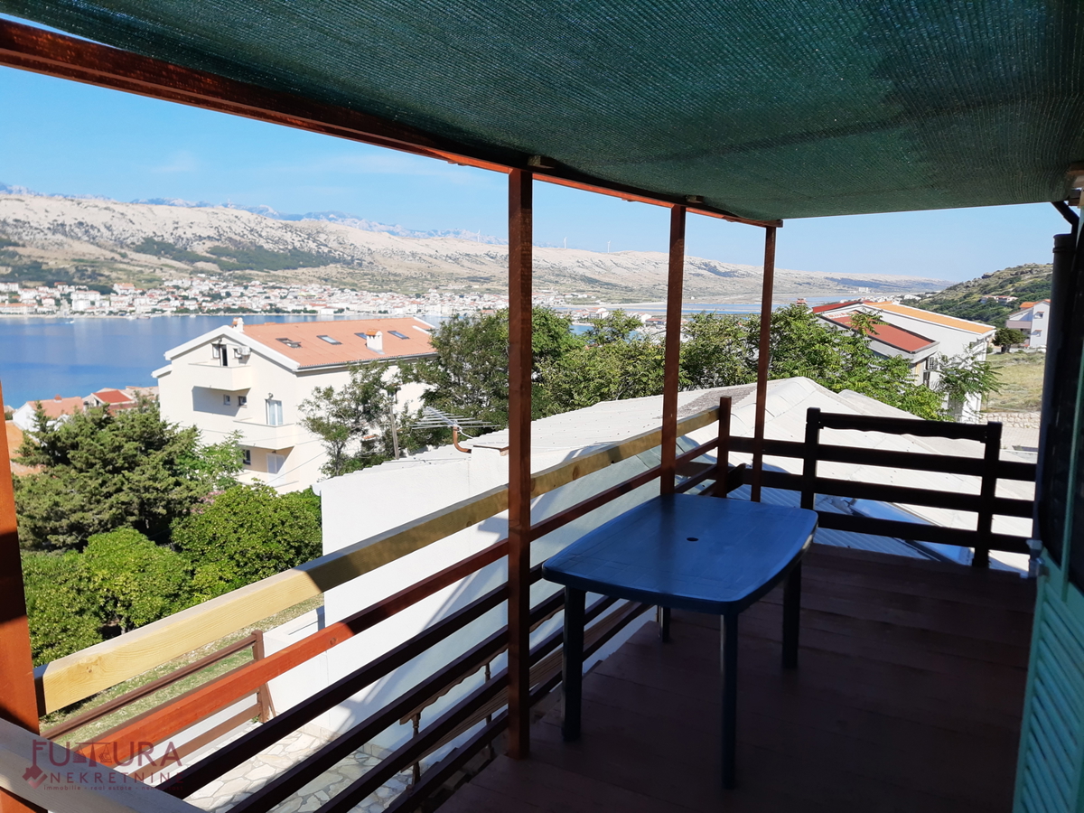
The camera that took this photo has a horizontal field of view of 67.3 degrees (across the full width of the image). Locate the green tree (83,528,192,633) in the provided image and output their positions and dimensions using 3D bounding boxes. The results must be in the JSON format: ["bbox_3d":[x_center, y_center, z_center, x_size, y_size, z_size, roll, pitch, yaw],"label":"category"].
[{"bbox_3d":[-6.289,2.771,12.796,1.600,1.787,1.600,-4,10,-27],"label":"green tree"}]

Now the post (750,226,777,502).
[{"bbox_3d":[1.541,-0.158,5.704,0.053,2.164,0.070,6,10,30],"label":"post"}]

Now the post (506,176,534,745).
[{"bbox_3d":[-0.079,0.267,2.968,0.053,2.164,0.070,6,10,30],"label":"post"}]

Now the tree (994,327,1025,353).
[{"bbox_3d":[61.341,-8.685,106.907,3.800,3.378,3.800,5,10,29],"label":"tree"}]

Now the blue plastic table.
[{"bbox_3d":[0.649,0.911,3.500,0.869,0.732,1.347,5,10,29],"label":"blue plastic table"}]

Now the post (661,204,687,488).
[{"bbox_3d":[0.667,0.072,4.223,0.053,2.164,0.070,6,10,30],"label":"post"}]

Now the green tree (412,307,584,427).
[{"bbox_3d":[-1.621,-0.260,30.334,6.200,6.806,6.200,0,9,-3],"label":"green tree"}]

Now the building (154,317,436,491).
[{"bbox_3d":[-13.404,-1.090,49.909,12.000,9.300,15.200,6,11,33],"label":"building"}]

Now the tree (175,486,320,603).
[{"bbox_3d":[-5.617,2.636,15.812,2.900,2.299,2.900,-3,10,-20],"label":"tree"}]

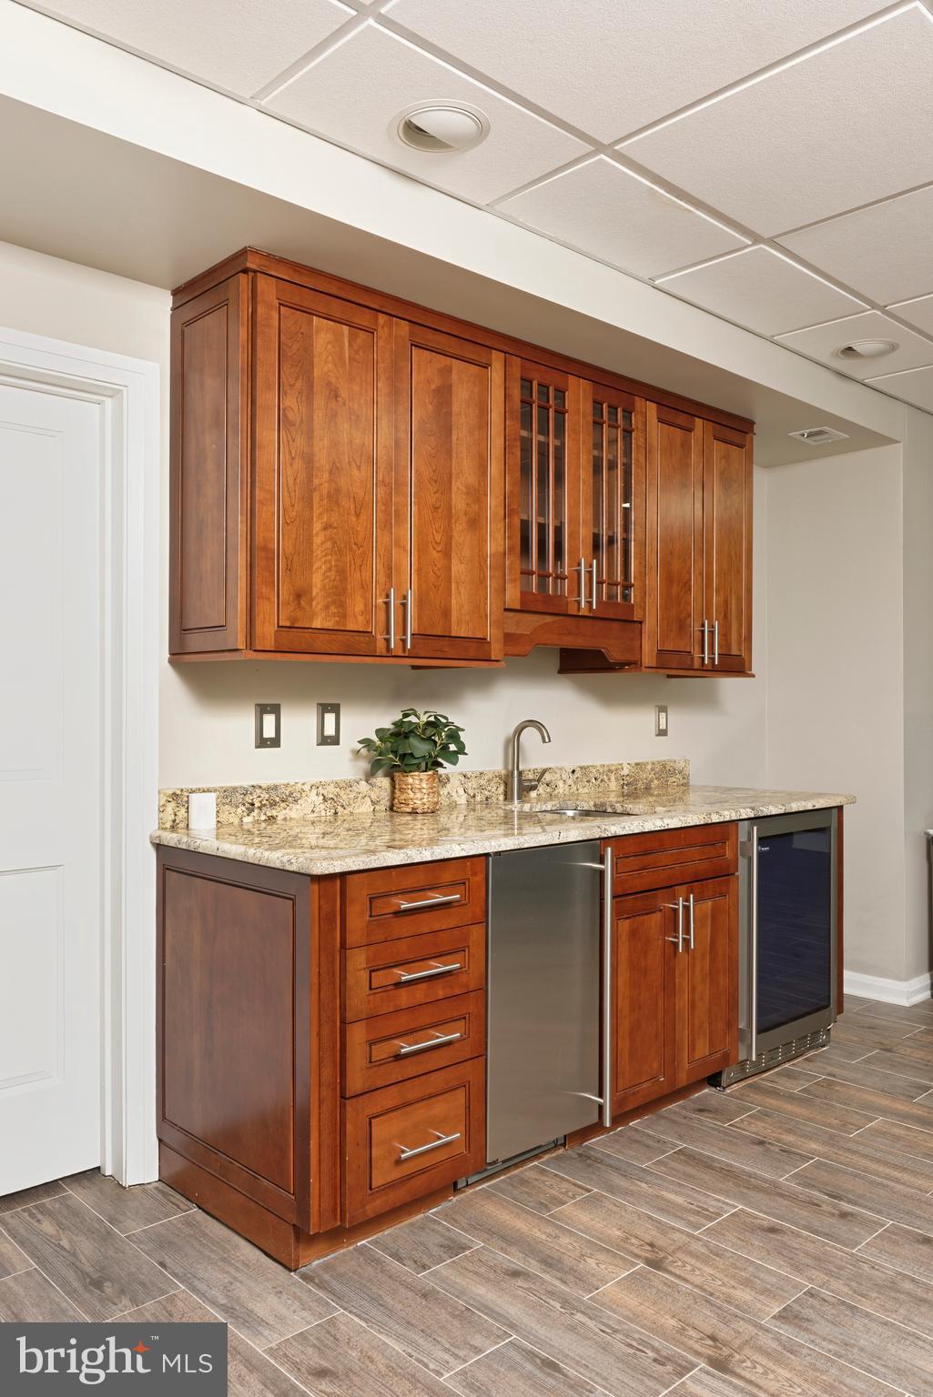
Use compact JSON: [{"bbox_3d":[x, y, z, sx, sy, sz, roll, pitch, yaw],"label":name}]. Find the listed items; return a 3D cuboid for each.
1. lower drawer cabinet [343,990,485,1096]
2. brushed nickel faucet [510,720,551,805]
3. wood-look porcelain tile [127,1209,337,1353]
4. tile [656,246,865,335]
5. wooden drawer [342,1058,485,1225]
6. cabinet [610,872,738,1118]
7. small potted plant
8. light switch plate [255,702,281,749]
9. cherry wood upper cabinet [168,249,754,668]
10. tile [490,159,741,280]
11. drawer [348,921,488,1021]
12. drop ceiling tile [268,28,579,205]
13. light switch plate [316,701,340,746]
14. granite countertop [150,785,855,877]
[{"bbox_3d":[-0.242,0.839,2.404,0.431,0.172,0.406,0,0,-41],"label":"lower drawer cabinet"},{"bbox_3d":[0.259,0.228,3.282,0.132,0.277,0.169,0,0,-43],"label":"brushed nickel faucet"},{"bbox_3d":[-0.556,1.325,2.160,0.195,0.012,0.600,0,0,-41],"label":"wood-look porcelain tile"},{"bbox_3d":[0.873,-1.173,2.705,0.600,0.018,0.315,0,0,-41],"label":"tile"},{"bbox_3d":[-0.243,1.075,2.403,0.431,0.296,0.406,0,0,-41],"label":"wooden drawer"},{"bbox_3d":[0.468,0.910,3.118,0.665,0.633,0.585,0,0,-41],"label":"cabinet"},{"bbox_3d":[-0.170,0.195,2.930,0.310,0.330,0.270,0,0,-41],"label":"small potted plant"},{"bbox_3d":[-0.586,0.083,2.771,0.083,0.131,0.009,0,0,-40],"label":"light switch plate"},{"bbox_3d":[0.187,-0.610,3.186,2.284,1.035,0.365,0,0,-41],"label":"cherry wood upper cabinet"},{"bbox_3d":[0.404,-1.150,2.257,0.595,0.018,0.323,0,0,-42],"label":"tile"},{"bbox_3d":[-0.248,0.662,2.414,0.430,0.168,0.400,0,0,-41],"label":"drawer"},{"bbox_3d":[-0.060,-1.173,1.900,0.600,0.018,0.315,0,0,-41],"label":"drop ceiling tile"},{"bbox_3d":[-0.426,0.081,2.880,0.083,0.130,0.010,0,0,-41],"label":"light switch plate"},{"bbox_3d":[0.318,0.374,3.030,2.420,0.042,0.720,0,0,-41],"label":"granite countertop"}]

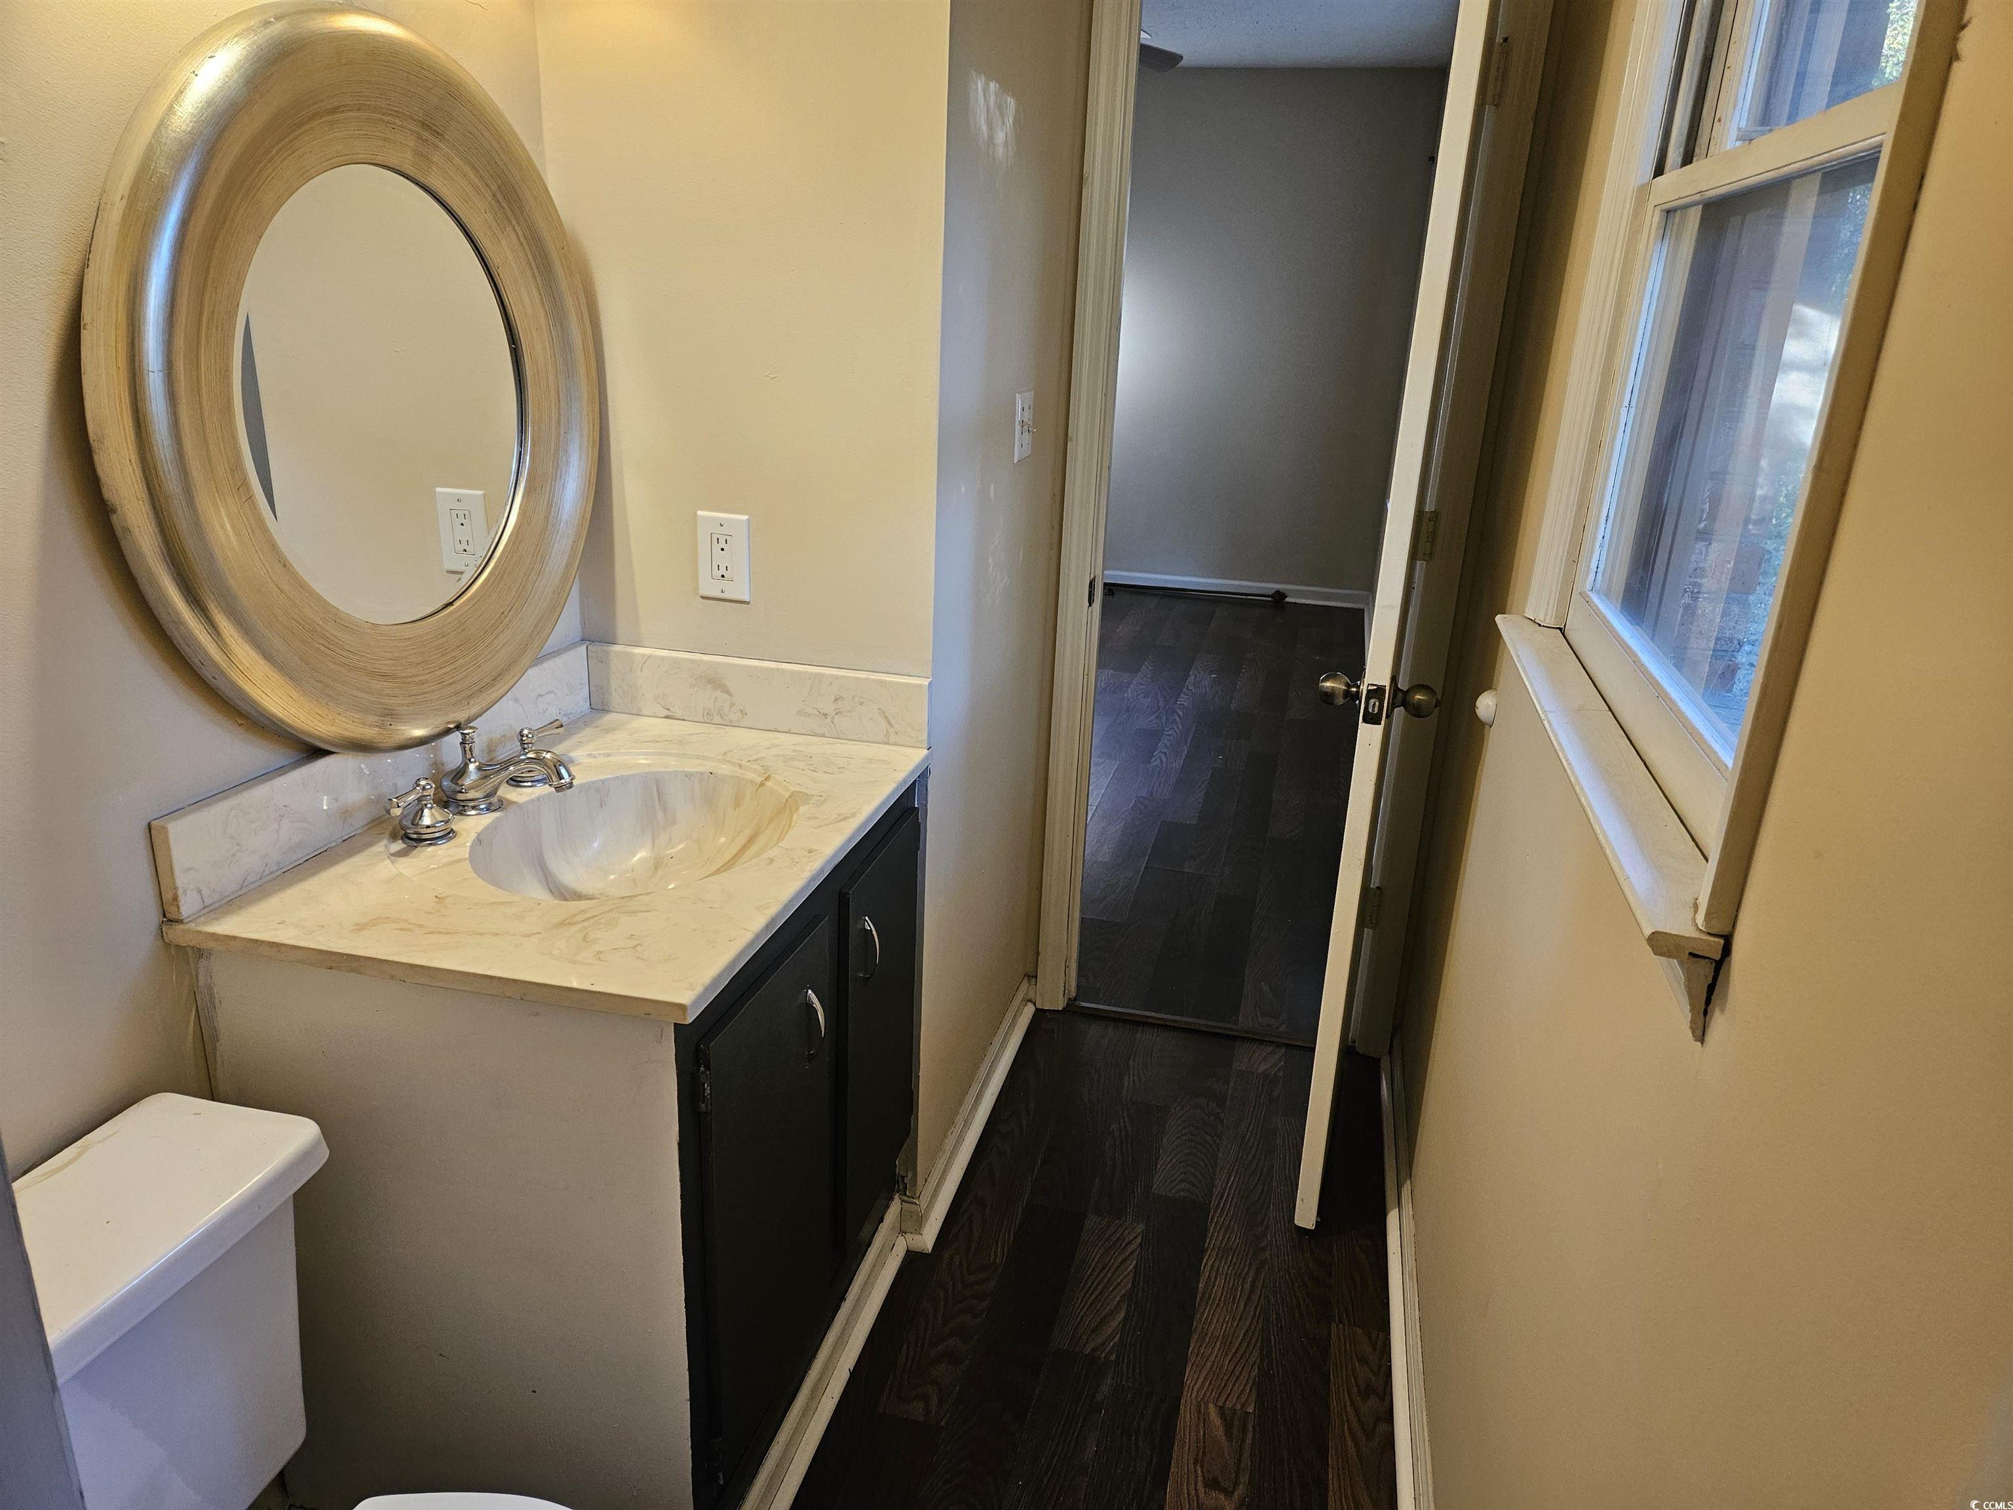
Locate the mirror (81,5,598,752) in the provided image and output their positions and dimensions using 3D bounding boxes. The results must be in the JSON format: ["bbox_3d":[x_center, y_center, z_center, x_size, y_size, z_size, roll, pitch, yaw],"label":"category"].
[{"bbox_3d":[-0.682,-0.401,1.523,0.050,0.795,0.795,7,19,12],"label":"mirror"}]

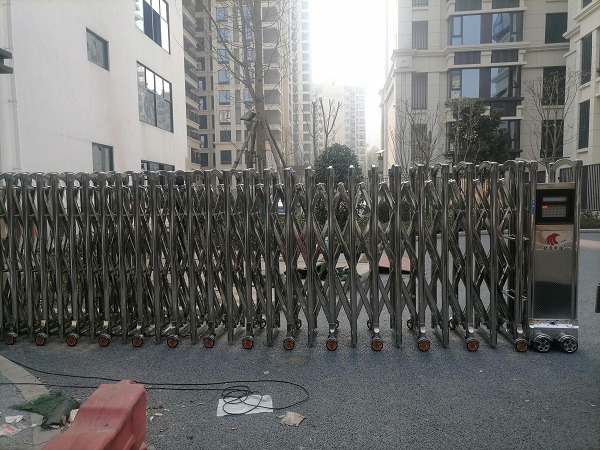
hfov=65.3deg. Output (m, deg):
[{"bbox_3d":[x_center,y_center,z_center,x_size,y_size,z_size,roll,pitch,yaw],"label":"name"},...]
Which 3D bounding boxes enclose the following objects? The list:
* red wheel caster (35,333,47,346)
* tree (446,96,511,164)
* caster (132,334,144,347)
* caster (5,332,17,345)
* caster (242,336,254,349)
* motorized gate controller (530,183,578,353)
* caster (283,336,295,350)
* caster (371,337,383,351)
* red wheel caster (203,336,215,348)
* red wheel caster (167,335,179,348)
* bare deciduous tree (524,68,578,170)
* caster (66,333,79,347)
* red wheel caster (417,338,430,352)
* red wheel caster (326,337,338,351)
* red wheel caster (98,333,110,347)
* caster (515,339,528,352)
[{"bbox_3d":[-2.440,1.081,4.400,0.106,0.112,0.055,-1,4,5],"label":"red wheel caster"},{"bbox_3d":[7.050,-2.575,18.691,2.451,4.866,2.328,-1,5,0],"label":"tree"},{"bbox_3d":[-1.489,1.068,4.315,0.106,0.112,0.055,-1,4,5],"label":"caster"},{"bbox_3d":[-2.739,1.079,4.428,0.106,0.112,0.055,-1,4,5],"label":"caster"},{"bbox_3d":[-0.464,1.060,4.221,0.106,0.112,0.055,-1,4,5],"label":"caster"},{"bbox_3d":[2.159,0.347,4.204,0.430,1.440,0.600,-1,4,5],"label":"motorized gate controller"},{"bbox_3d":[-0.093,1.052,4.167,0.100,0.112,0.055,0,5,5],"label":"caster"},{"bbox_3d":[0.678,1.045,4.109,0.100,0.112,0.055,0,5,5],"label":"caster"},{"bbox_3d":[-0.818,1.056,4.237,0.100,0.112,0.055,0,5,5],"label":"red wheel caster"},{"bbox_3d":[-1.167,1.066,4.284,0.106,0.112,0.055,-1,4,5],"label":"red wheel caster"},{"bbox_3d":[8.367,-2.548,15.717,1.850,5.300,1.750,-1,4,5],"label":"bare deciduous tree"},{"bbox_3d":[-2.107,1.065,4.342,0.100,0.112,0.055,0,5,5],"label":"caster"},{"bbox_3d":[1.083,1.042,4.083,0.100,0.112,0.055,0,5,5],"label":"red wheel caster"},{"bbox_3d":[0.284,1.049,4.137,0.100,0.112,0.055,0,5,5],"label":"red wheel caster"},{"bbox_3d":[-1.815,1.067,4.344,0.106,0.112,0.055,-1,4,5],"label":"red wheel caster"},{"bbox_3d":[1.908,1.035,4.025,0.100,0.112,0.055,0,5,5],"label":"caster"}]

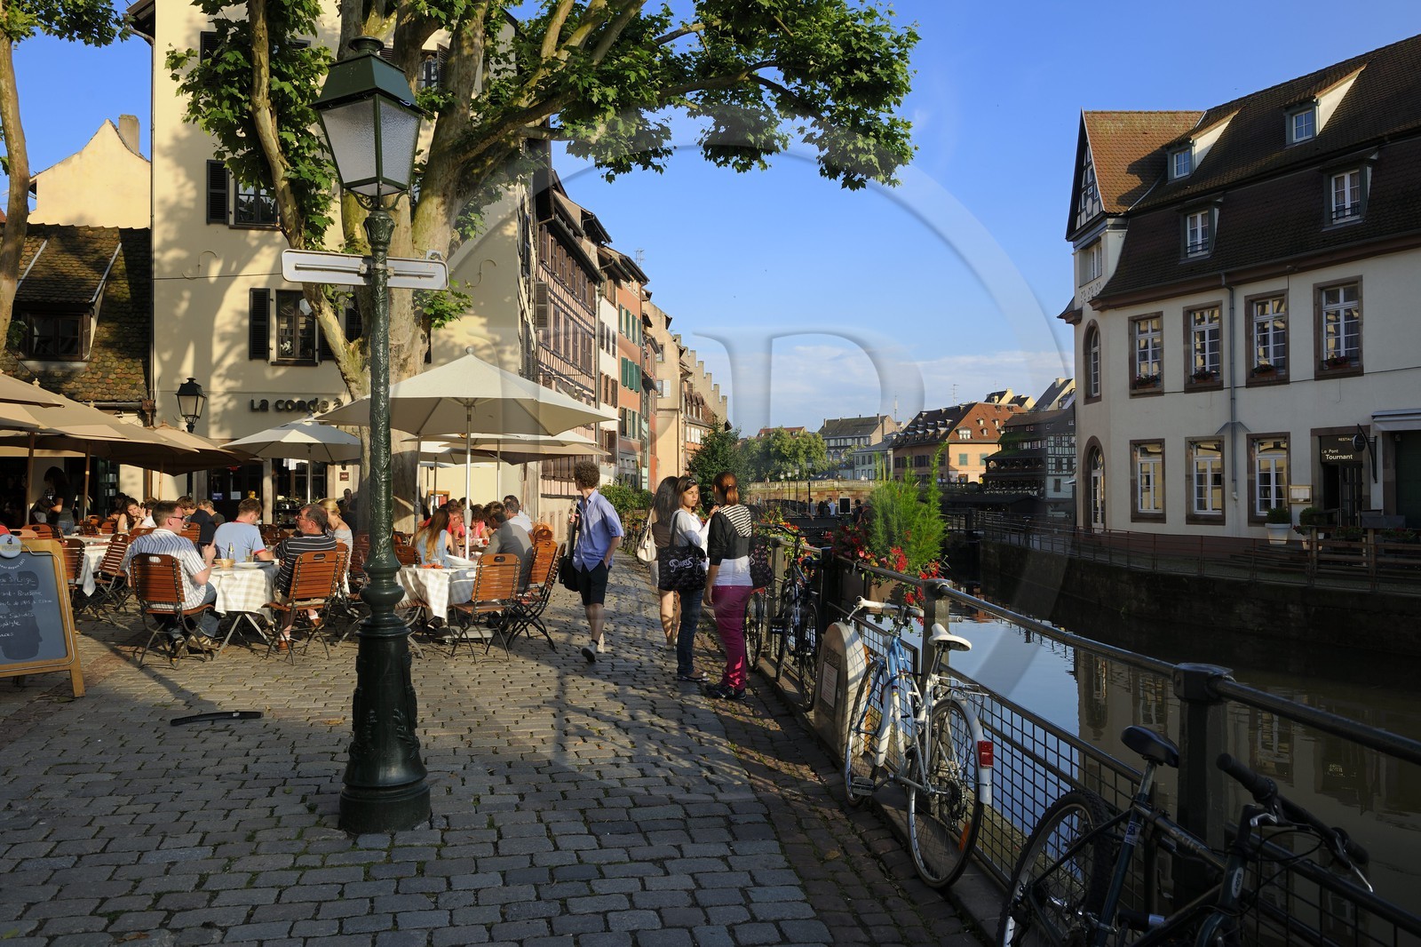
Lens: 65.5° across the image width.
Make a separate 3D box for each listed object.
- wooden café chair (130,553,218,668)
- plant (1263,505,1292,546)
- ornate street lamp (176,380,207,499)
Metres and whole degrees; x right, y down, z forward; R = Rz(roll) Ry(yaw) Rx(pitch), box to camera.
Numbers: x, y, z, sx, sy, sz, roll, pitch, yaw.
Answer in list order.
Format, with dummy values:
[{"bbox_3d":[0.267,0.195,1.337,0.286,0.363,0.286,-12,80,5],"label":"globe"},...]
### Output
[{"bbox_3d":[-4.400,1.110,9.120,0.460,0.900,0.520,-1,-1,13],"label":"wooden café chair"},{"bbox_3d":[14.250,1.300,27.700,0.660,0.960,0.660,0,-1,0],"label":"plant"},{"bbox_3d":[-8.830,-0.010,18.800,0.480,3.280,0.480,0,-1,-14],"label":"ornate street lamp"}]

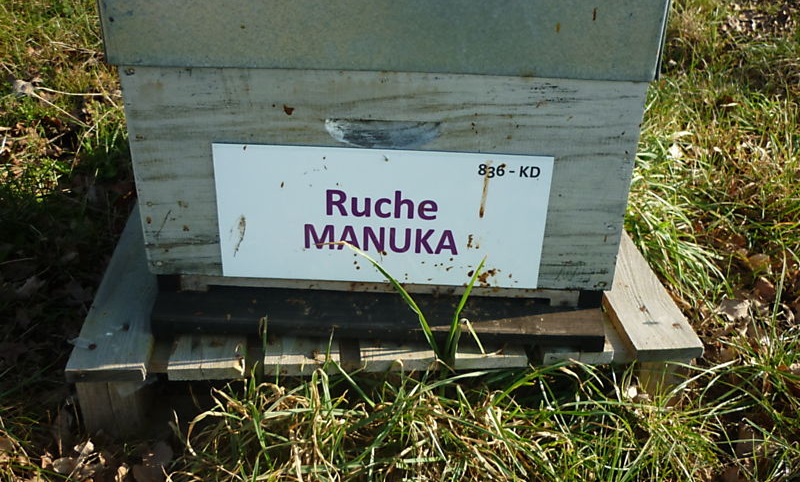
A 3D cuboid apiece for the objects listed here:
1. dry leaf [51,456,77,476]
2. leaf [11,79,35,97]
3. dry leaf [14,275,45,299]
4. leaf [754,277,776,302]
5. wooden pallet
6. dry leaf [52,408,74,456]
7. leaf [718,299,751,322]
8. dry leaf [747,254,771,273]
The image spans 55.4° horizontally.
[{"bbox_3d":[-0.318,0.213,0.722,0.023,0.007,0.021,-15,34,-27],"label":"dry leaf"},{"bbox_3d":[-0.792,-0.320,1.600,0.052,0.013,0.065,-13,33,-24],"label":"leaf"},{"bbox_3d":[-0.484,0.060,0.996,0.026,0.011,0.044,18,31,30],"label":"dry leaf"},{"bbox_3d":[0.483,0.064,1.007,0.030,0.010,0.038,18,34,25],"label":"leaf"},{"bbox_3d":[-0.041,-0.039,1.107,0.615,0.110,0.800,-1,30,-5],"label":"wooden pallet"},{"bbox_3d":[-0.327,0.185,0.742,0.021,0.022,0.046,-8,28,-20],"label":"dry leaf"},{"bbox_3d":[0.420,0.087,0.958,0.041,0.010,0.037,17,33,24],"label":"leaf"},{"bbox_3d":[0.500,0.031,1.065,0.035,0.010,0.041,17,33,25],"label":"dry leaf"}]

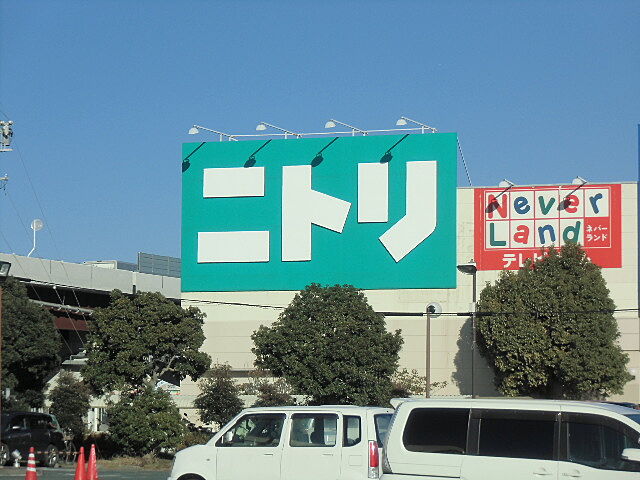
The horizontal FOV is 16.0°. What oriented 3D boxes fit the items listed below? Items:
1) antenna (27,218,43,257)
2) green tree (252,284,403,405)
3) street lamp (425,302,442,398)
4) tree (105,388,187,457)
[{"bbox_3d":[-12.282,-0.108,98.000,0.620,1.640,0.500,-2,-5,30],"label":"antenna"},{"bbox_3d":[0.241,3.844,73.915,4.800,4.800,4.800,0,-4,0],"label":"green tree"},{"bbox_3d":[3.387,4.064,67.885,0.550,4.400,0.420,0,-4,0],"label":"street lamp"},{"bbox_3d":[-5.985,6.260,78.000,2.570,2.400,2.570,0,-4,0],"label":"tree"}]

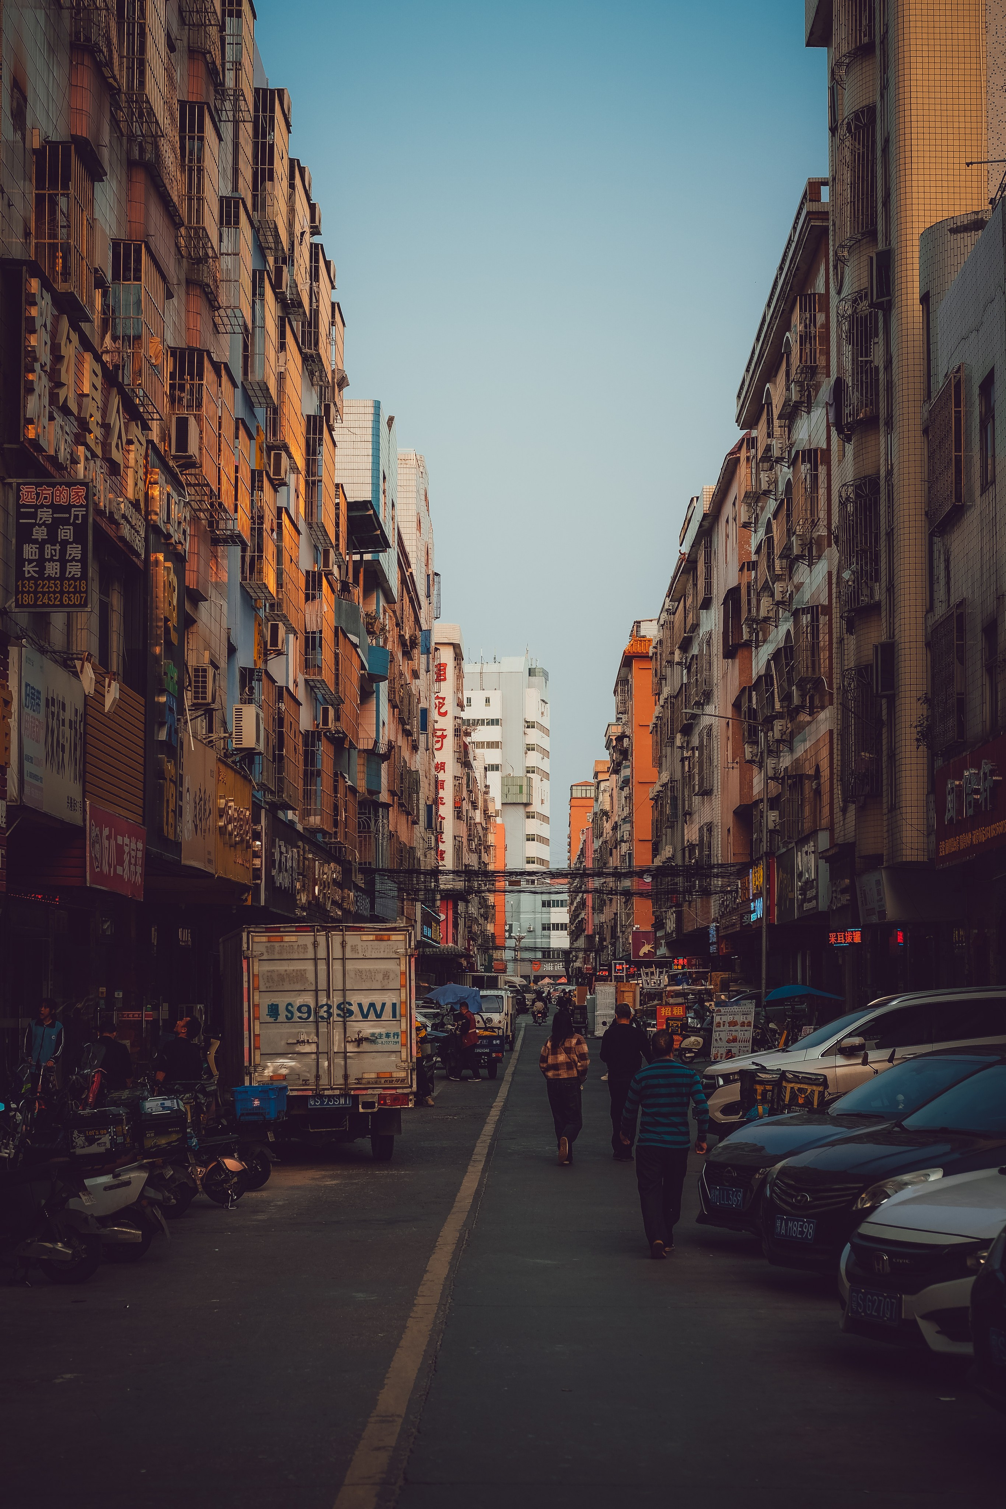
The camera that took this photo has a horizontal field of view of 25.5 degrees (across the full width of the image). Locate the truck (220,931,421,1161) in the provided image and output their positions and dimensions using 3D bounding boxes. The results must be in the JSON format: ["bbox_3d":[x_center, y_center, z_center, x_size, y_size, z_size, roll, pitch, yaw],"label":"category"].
[{"bbox_3d":[-2.248,3.317,25.501,1.820,2.480,5.500,1,-6,-10],"label":"truck"}]

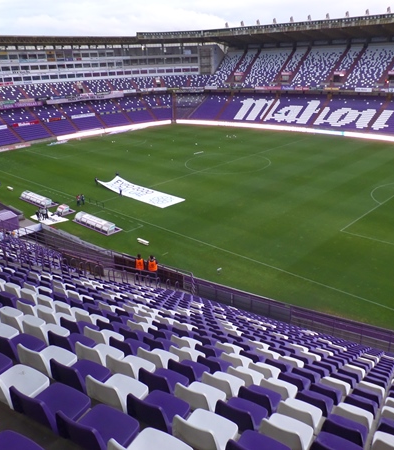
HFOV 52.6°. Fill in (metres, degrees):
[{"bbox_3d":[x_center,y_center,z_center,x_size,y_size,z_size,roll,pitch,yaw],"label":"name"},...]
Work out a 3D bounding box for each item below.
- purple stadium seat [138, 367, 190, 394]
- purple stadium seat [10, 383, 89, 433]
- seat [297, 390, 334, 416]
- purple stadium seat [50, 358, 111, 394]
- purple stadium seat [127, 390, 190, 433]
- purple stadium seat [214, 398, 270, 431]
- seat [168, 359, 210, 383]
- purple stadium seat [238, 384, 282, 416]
[{"bbox_3d":[-0.391,1.755,4.714,0.437,0.348,0.435,10,25,28],"label":"purple stadium seat"},{"bbox_3d":[-1.169,1.367,3.229,0.437,0.348,0.435,10,25,28],"label":"purple stadium seat"},{"bbox_3d":[1.631,2.369,5.514,0.437,0.348,0.435,10,25,29],"label":"seat"},{"bbox_3d":[-1.223,1.482,4.211,0.437,0.348,0.435,10,25,28],"label":"purple stadium seat"},{"bbox_3d":[-0.348,1.639,3.736,0.437,0.348,0.435,10,25,28],"label":"purple stadium seat"},{"bbox_3d":[0.487,1.914,4.233,0.437,0.348,0.435,10,25,28],"label":"purple stadium seat"},{"bbox_3d":[-0.084,1.934,5.501,0.437,0.348,0.435,10,25,28],"label":"seat"},{"bbox_3d":[0.800,2.094,5.017,0.437,0.348,0.435,10,25,28],"label":"purple stadium seat"}]

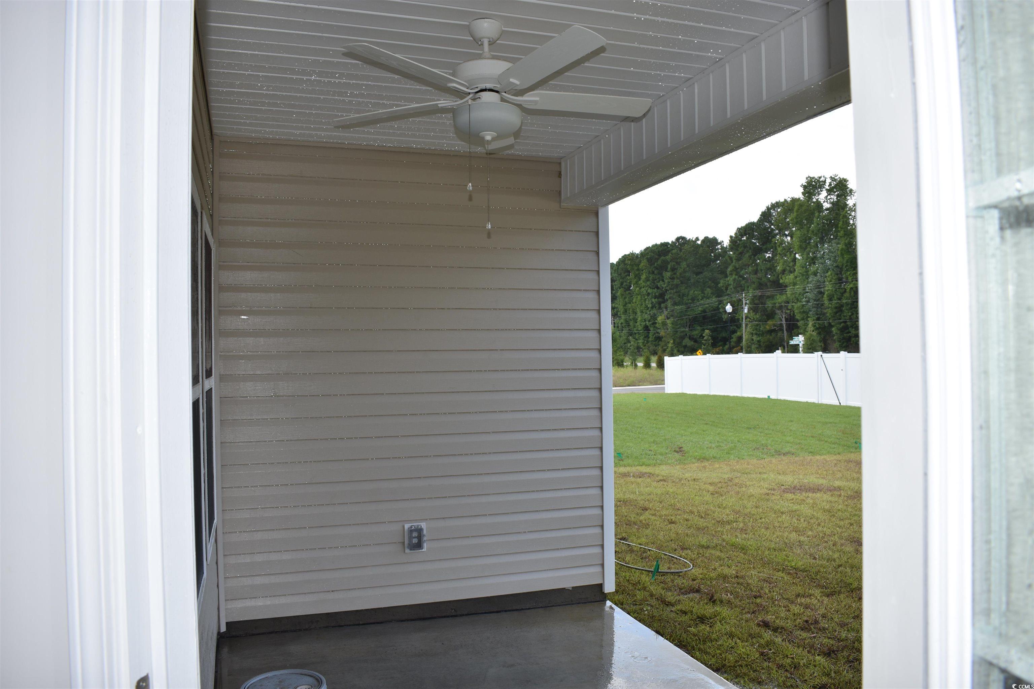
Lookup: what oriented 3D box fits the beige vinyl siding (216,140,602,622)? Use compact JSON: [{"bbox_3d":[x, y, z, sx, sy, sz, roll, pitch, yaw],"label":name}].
[{"bbox_3d":[-0.575,0.201,4.710,2.340,2.735,0.050,0,0,-17],"label":"beige vinyl siding"}]

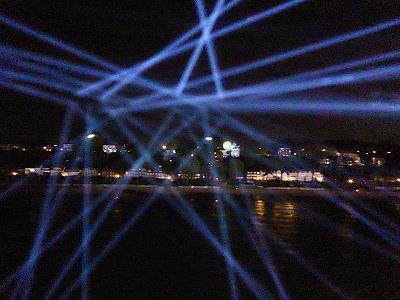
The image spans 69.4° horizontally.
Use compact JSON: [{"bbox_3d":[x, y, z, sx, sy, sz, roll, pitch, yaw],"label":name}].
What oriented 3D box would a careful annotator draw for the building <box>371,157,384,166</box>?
[{"bbox_3d":[199.670,12.660,324.980,12.630,9.420,9.970,-1,-6,14],"label":"building"}]

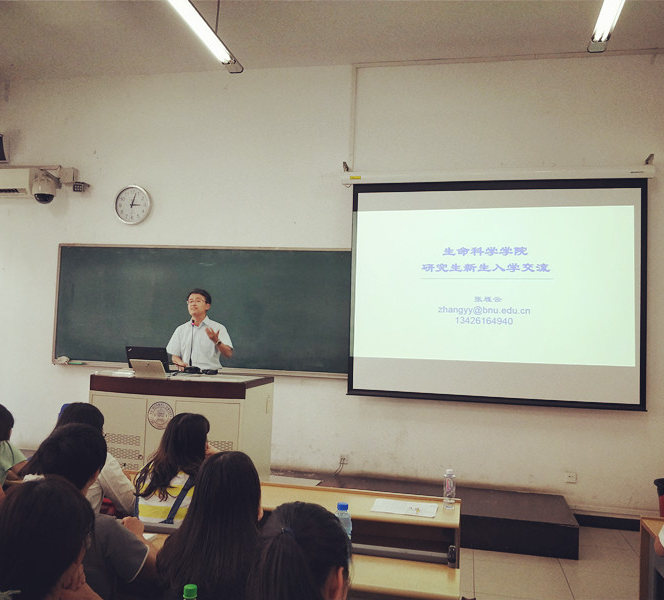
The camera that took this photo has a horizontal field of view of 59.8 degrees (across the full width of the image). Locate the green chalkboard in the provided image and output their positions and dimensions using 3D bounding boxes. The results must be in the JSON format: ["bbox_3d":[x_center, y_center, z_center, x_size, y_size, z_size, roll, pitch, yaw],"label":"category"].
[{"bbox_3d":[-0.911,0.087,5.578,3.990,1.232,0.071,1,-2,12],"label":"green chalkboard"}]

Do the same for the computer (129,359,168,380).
[{"bbox_3d":[-1.310,0.500,4.235,0.242,0.151,0.192,1,-2,12],"label":"computer"}]

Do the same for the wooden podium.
[{"bbox_3d":[-1.148,1.143,4.483,1.202,1.111,0.657,1,-2,12],"label":"wooden podium"}]

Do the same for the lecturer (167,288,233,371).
[{"bbox_3d":[-1.194,0.740,5.130,0.586,1.692,0.424,2,-2,0],"label":"lecturer"}]

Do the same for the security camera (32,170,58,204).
[{"bbox_3d":[-2.878,-1.130,5.803,0.222,0.323,0.273,1,-2,12],"label":"security camera"}]

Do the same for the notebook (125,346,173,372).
[{"bbox_3d":[-1.424,0.483,4.670,0.346,0.205,0.315,1,-3,13],"label":"notebook"}]

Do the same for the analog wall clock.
[{"bbox_3d":[-2.016,-0.965,5.867,0.394,0.394,0.051,1,-2,12],"label":"analog wall clock"}]

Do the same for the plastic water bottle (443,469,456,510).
[{"bbox_3d":[0.640,1.022,3.128,0.065,0.211,0.065,1,-2,12],"label":"plastic water bottle"}]

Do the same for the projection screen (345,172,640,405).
[{"bbox_3d":[1.380,-0.077,5.012,2.464,1.914,0.071,1,-2,12],"label":"projection screen"}]

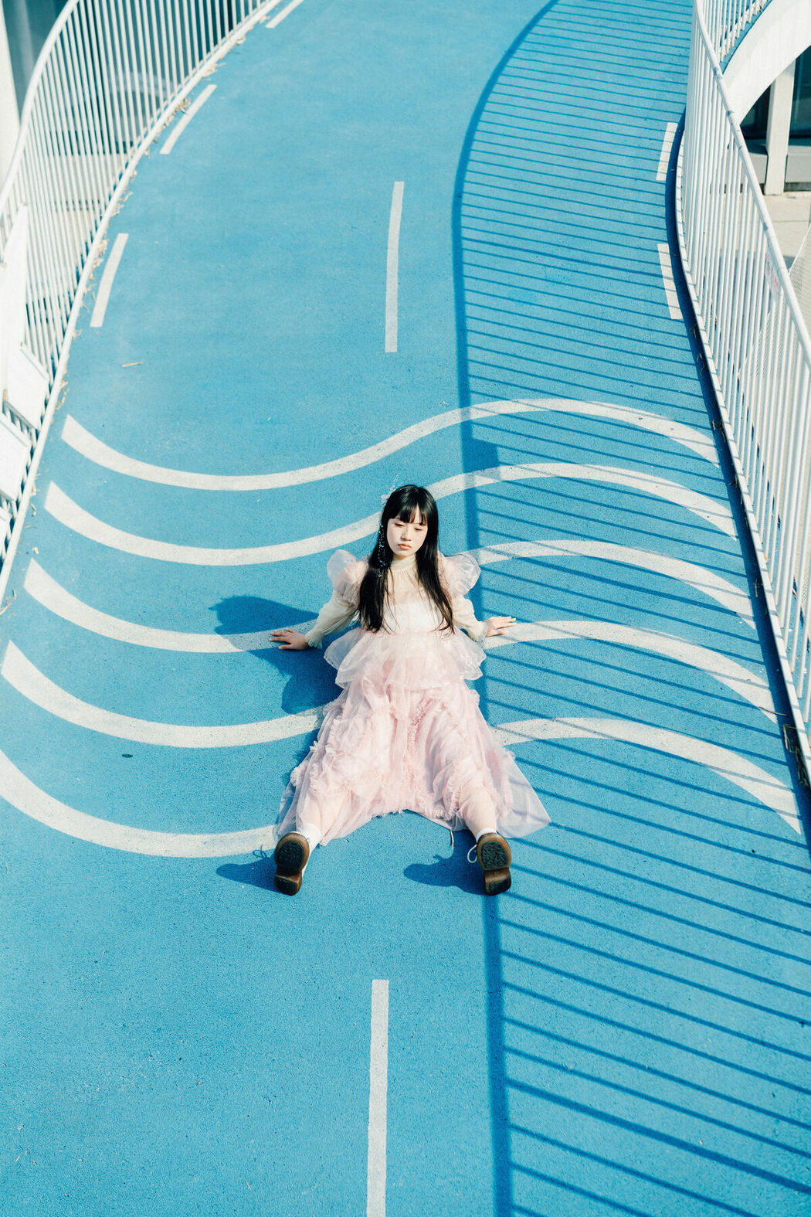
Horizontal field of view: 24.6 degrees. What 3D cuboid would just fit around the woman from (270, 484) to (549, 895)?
[{"bbox_3d":[-0.022,0.185,5.925,0.944,0.746,1.284,-1,37,1],"label":"woman"}]

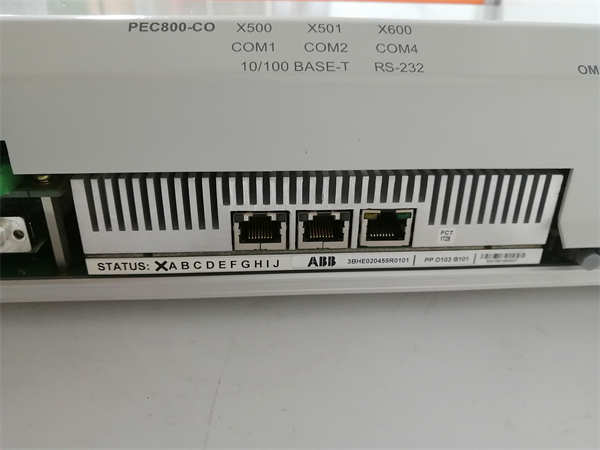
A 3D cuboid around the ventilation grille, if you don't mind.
[{"bbox_3d":[0.008,-0.008,0.147,0.148,0.017,0.005,-1,24,-4],"label":"ventilation grille"}]

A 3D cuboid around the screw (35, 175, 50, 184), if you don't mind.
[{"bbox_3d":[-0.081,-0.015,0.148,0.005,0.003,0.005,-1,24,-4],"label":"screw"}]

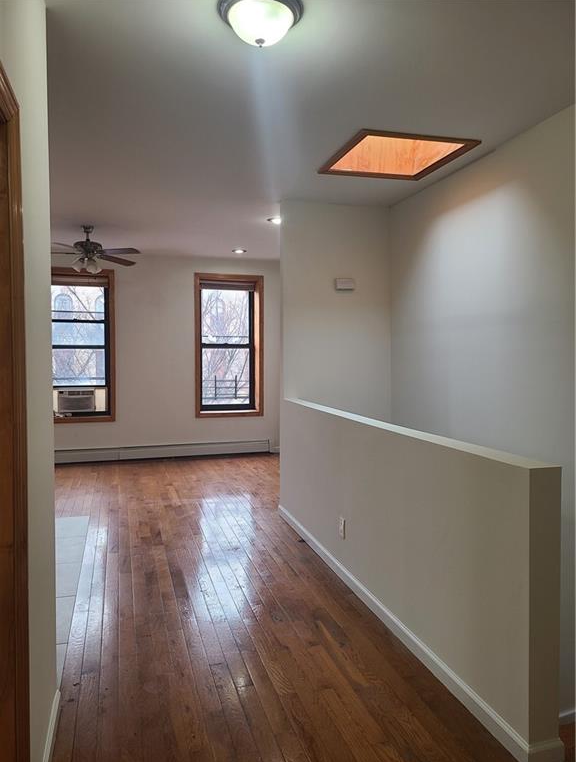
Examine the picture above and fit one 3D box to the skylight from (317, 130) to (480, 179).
[{"bbox_3d":[0.746,-1.559,4.070,0.838,0.040,0.872,-1,3,-15],"label":"skylight"}]

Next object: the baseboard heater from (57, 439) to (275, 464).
[{"bbox_3d":[-1.807,0.995,7.996,3.200,0.224,0.070,-1,3,-15],"label":"baseboard heater"}]

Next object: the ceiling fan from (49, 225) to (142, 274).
[{"bbox_3d":[-2.142,-1.405,6.186,1.300,0.499,1.300,-1,3,-15],"label":"ceiling fan"}]

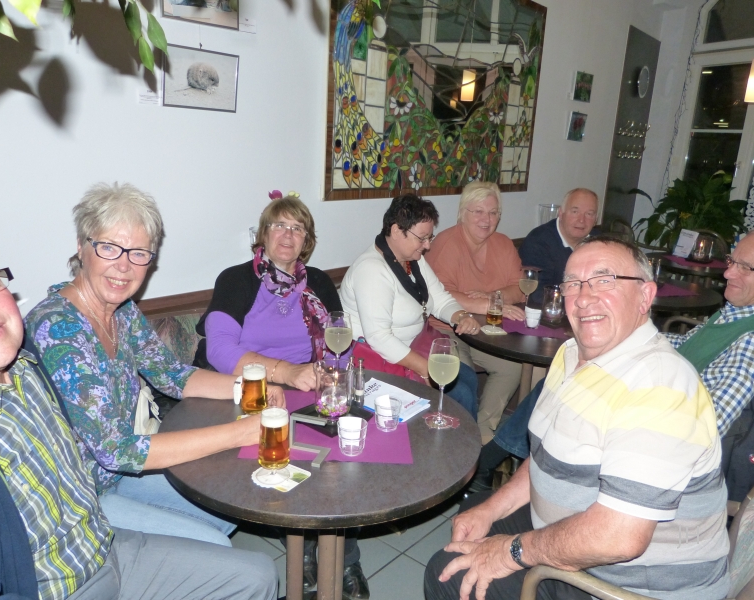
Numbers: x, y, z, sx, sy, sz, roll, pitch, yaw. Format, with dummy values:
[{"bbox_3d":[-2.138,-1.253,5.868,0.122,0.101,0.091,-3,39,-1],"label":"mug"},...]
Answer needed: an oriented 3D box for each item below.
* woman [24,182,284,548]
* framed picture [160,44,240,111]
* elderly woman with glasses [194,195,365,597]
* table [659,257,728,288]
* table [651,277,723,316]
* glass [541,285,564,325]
[{"bbox_3d":[-0.530,0.370,1.430,0.750,1.320,0.560,9,15,26],"label":"woman"},{"bbox_3d":[-0.634,-0.805,2.193,0.020,0.212,0.305,14,18,39],"label":"framed picture"},{"bbox_3d":[-0.306,0.285,2.051,0.530,1.250,0.800,-5,16,-27],"label":"elderly woman with glasses"},{"bbox_3d":[2.279,0.090,4.364,0.800,0.730,0.800,14,18,39],"label":"table"},{"bbox_3d":[1.433,0.287,3.424,0.800,0.730,0.800,14,18,39],"label":"table"},{"bbox_3d":[0.750,0.019,2.561,0.096,0.150,0.096,14,18,39],"label":"glass"}]

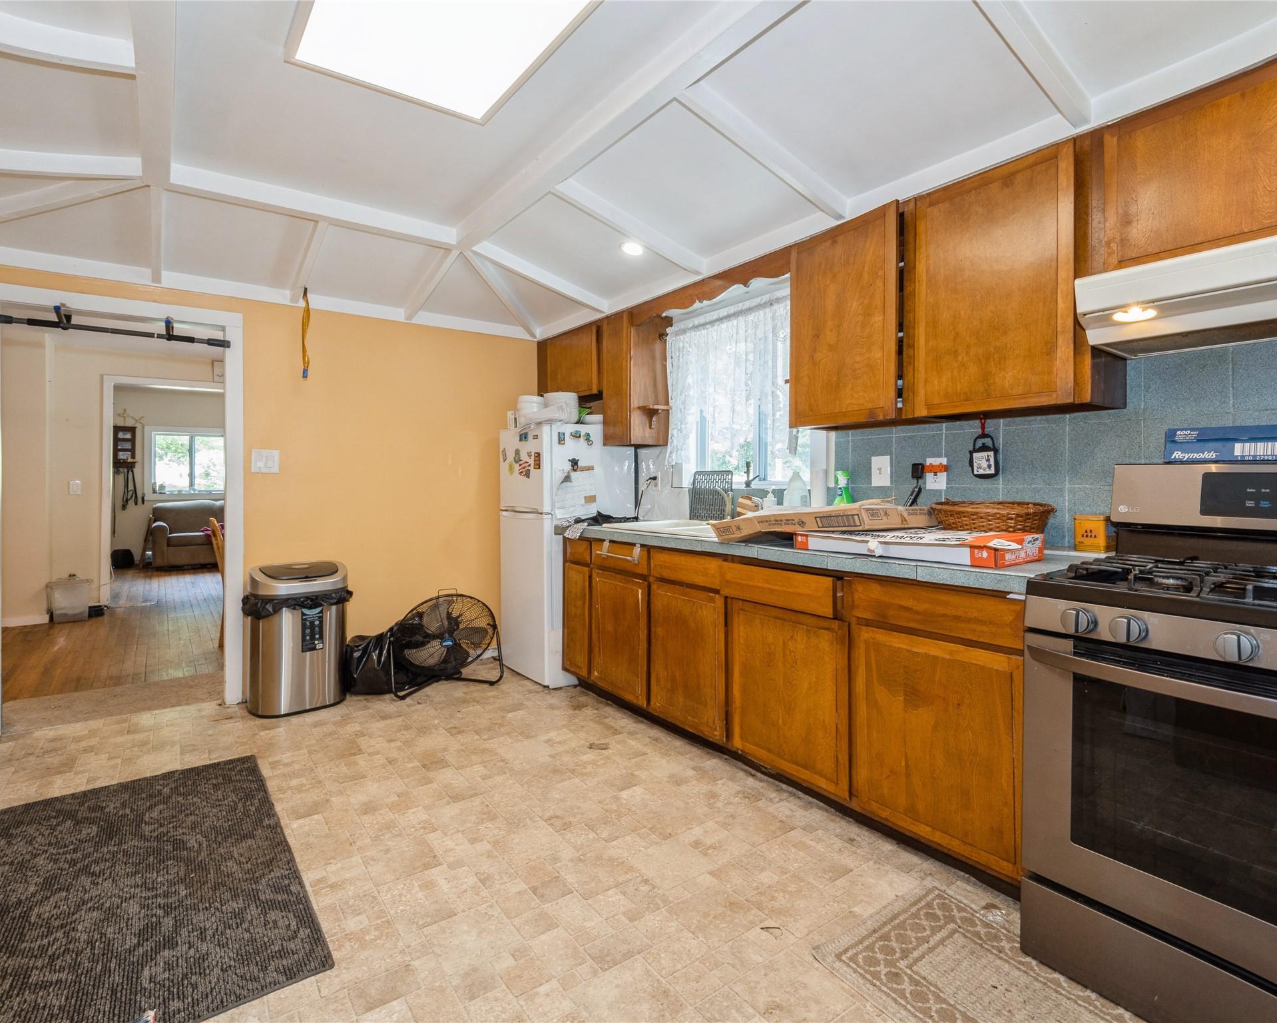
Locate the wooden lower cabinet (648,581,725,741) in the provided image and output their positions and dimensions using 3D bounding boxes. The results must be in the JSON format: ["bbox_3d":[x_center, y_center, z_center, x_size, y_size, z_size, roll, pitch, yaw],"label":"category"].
[{"bbox_3d":[0.425,0.616,2.889,0.570,0.570,0.490,-2,3,-37],"label":"wooden lower cabinet"}]

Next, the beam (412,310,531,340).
[{"bbox_3d":[-1.053,-1.196,4.113,0.830,0.080,0.035,-2,3,-37],"label":"beam"}]

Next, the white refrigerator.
[{"bbox_3d":[-0.444,0.224,3.925,0.600,1.485,0.615,-2,3,-37],"label":"white refrigerator"}]

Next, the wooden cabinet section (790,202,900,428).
[{"bbox_3d":[0.888,-0.708,2.487,0.315,0.750,0.470,-2,3,-37],"label":"wooden cabinet section"}]

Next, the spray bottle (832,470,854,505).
[{"bbox_3d":[0.867,-0.029,2.669,0.100,0.285,0.070,0,3,0],"label":"spray bottle"}]

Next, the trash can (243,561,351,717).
[{"bbox_3d":[-1.770,0.649,3.300,0.290,0.695,0.440,2,3,45],"label":"trash can"}]

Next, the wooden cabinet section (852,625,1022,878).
[{"bbox_3d":[1.075,0.661,2.022,0.575,0.587,0.505,-2,3,-37],"label":"wooden cabinet section"}]

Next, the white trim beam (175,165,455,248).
[{"bbox_3d":[-1.355,-1.319,2.761,1.125,0.080,0.075,-2,3,-37],"label":"white trim beam"}]

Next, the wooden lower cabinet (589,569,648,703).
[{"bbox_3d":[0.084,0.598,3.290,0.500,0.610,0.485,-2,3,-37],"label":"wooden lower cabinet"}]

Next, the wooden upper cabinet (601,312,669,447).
[{"bbox_3d":[-0.025,-0.764,3.728,0.295,0.750,0.285,-2,3,-37],"label":"wooden upper cabinet"}]

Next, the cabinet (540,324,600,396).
[{"bbox_3d":[-0.358,-0.951,4.160,0.290,0.440,0.760,-2,3,-37],"label":"cabinet"}]

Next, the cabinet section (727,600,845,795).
[{"bbox_3d":[0.752,0.640,2.453,0.575,0.585,0.552,-2,3,-37],"label":"cabinet section"}]

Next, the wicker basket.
[{"bbox_3d":[1.199,0.021,2.171,0.270,0.115,0.390,-2,3,-37],"label":"wicker basket"}]

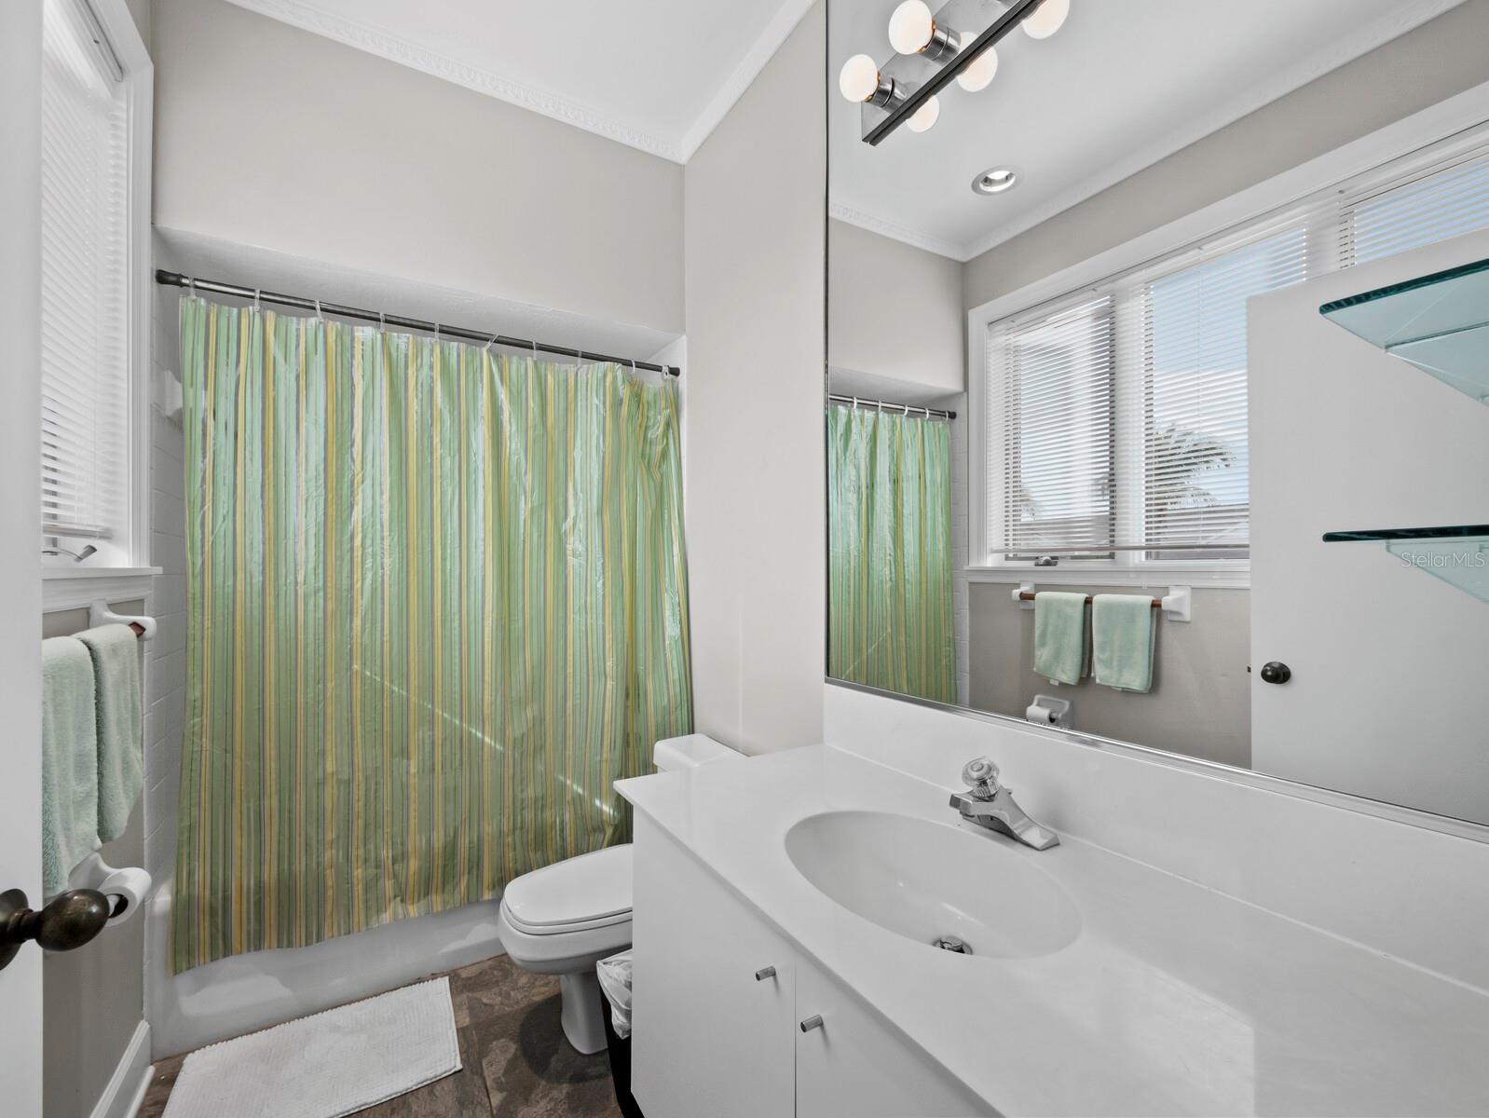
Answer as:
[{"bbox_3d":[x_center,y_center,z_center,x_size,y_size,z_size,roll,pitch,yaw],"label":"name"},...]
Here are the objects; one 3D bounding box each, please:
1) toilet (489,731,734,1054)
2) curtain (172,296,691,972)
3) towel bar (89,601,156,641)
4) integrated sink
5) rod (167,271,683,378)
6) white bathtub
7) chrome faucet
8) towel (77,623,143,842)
[{"bbox_3d":[-0.324,0.952,1.765,0.770,0.645,0.490,0,0,-32],"label":"toilet"},{"bbox_3d":[-0.859,0.175,1.964,1.480,1.760,0.140,0,0,-32],"label":"curtain"},{"bbox_3d":[-1.103,0.160,0.975,0.095,0.130,0.710,0,0,-32],"label":"towel bar"},{"bbox_3d":[0.275,0.567,0.979,0.347,0.135,0.487,0,0,-32],"label":"integrated sink"},{"bbox_3d":[-0.903,-0.737,1.997,1.527,0.035,0.035,0,0,-32],"label":"rod"},{"bbox_3d":[-1.070,1.088,2.270,1.527,0.390,0.760,0,0,-32],"label":"white bathtub"},{"bbox_3d":[0.442,0.428,1.082,0.180,0.143,0.157,0,0,-32],"label":"chrome faucet"},{"bbox_3d":[-1.147,0.323,1.073,0.085,0.385,0.225,0,0,-32],"label":"towel"}]

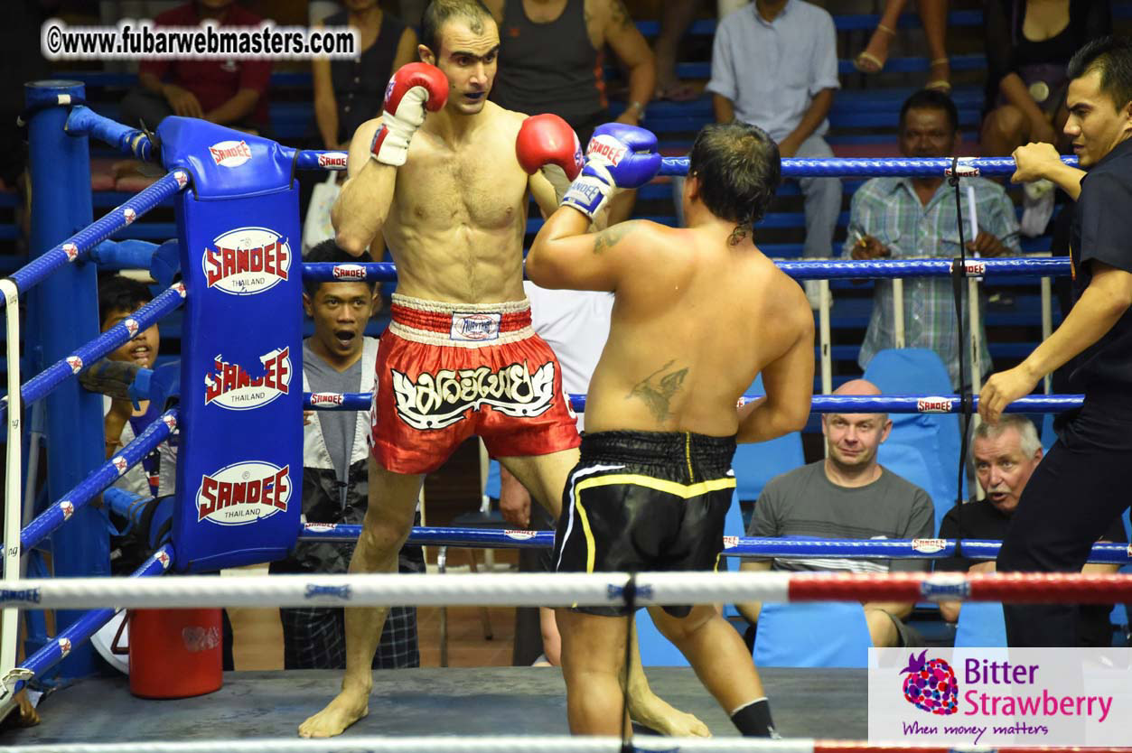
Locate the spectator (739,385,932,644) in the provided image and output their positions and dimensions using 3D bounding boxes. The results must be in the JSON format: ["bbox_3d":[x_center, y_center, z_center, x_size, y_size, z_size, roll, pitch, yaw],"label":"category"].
[{"bbox_3d":[0.742,0.607,19.650,0.540,1.170,0.800,-1,9,4],"label":"spectator"}]

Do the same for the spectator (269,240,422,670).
[{"bbox_3d":[-0.546,0.514,18.120,0.500,1.700,0.400,-2,9,-2],"label":"spectator"}]

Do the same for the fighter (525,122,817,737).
[{"bbox_3d":[0.230,0.192,15.850,0.690,1.590,0.800,-5,10,-22],"label":"fighter"}]

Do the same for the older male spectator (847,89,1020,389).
[{"bbox_3d":[1.094,-0.019,21.550,0.530,1.640,0.420,-1,9,2],"label":"older male spectator"}]

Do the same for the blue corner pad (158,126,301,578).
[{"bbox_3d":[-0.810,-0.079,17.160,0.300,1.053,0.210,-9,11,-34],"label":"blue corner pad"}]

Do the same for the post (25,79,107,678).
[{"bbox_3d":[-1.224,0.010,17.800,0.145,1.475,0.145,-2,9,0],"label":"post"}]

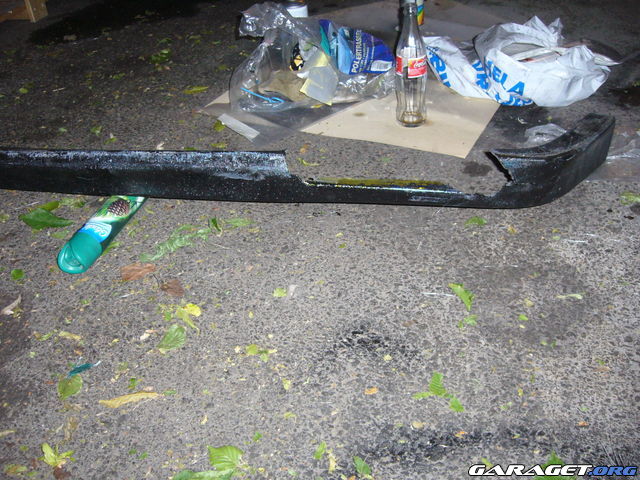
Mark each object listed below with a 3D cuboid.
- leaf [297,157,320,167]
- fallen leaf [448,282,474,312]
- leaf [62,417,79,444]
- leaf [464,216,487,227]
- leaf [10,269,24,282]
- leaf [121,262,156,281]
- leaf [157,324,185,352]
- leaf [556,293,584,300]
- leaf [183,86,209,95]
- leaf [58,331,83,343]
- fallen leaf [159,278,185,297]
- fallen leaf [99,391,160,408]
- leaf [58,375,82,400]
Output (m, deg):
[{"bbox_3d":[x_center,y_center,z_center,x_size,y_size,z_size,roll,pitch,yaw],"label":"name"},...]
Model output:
[{"bbox_3d":[-0.024,-0.146,1.224,0.048,0.009,0.021,23,44,34],"label":"leaf"},{"bbox_3d":[0.196,0.076,0.872,0.022,0.010,0.058,-15,39,-10],"label":"fallen leaf"},{"bbox_3d":[-0.292,0.224,0.764,0.012,0.006,0.039,-8,38,-1],"label":"leaf"},{"bbox_3d":[0.243,-0.029,1.018,0.035,0.012,0.026,-3,35,3],"label":"leaf"},{"bbox_3d":[-0.471,0.053,1.009,0.018,0.004,0.036,-30,43,-26],"label":"leaf"},{"bbox_3d":[-0.276,0.046,0.981,0.052,0.012,0.041,-12,36,-10],"label":"leaf"},{"bbox_3d":[-0.190,0.130,0.853,0.029,0.010,0.050,9,37,19],"label":"leaf"},{"bbox_3d":[0.335,0.076,0.861,0.037,0.006,0.011,-7,35,-2],"label":"leaf"},{"bbox_3d":[-0.283,-0.341,1.478,0.055,0.008,0.029,-34,45,-30],"label":"leaf"},{"bbox_3d":[-0.337,0.130,0.875,0.036,0.006,0.012,9,38,20],"label":"leaf"},{"bbox_3d":[-0.209,0.069,0.946,0.041,0.007,0.029,21,46,31],"label":"fallen leaf"},{"bbox_3d":[-0.232,0.194,0.789,0.075,0.010,0.018,-13,38,-8],"label":"fallen leaf"},{"bbox_3d":[-0.316,0.184,0.817,0.030,0.006,0.041,-21,40,-17],"label":"leaf"}]

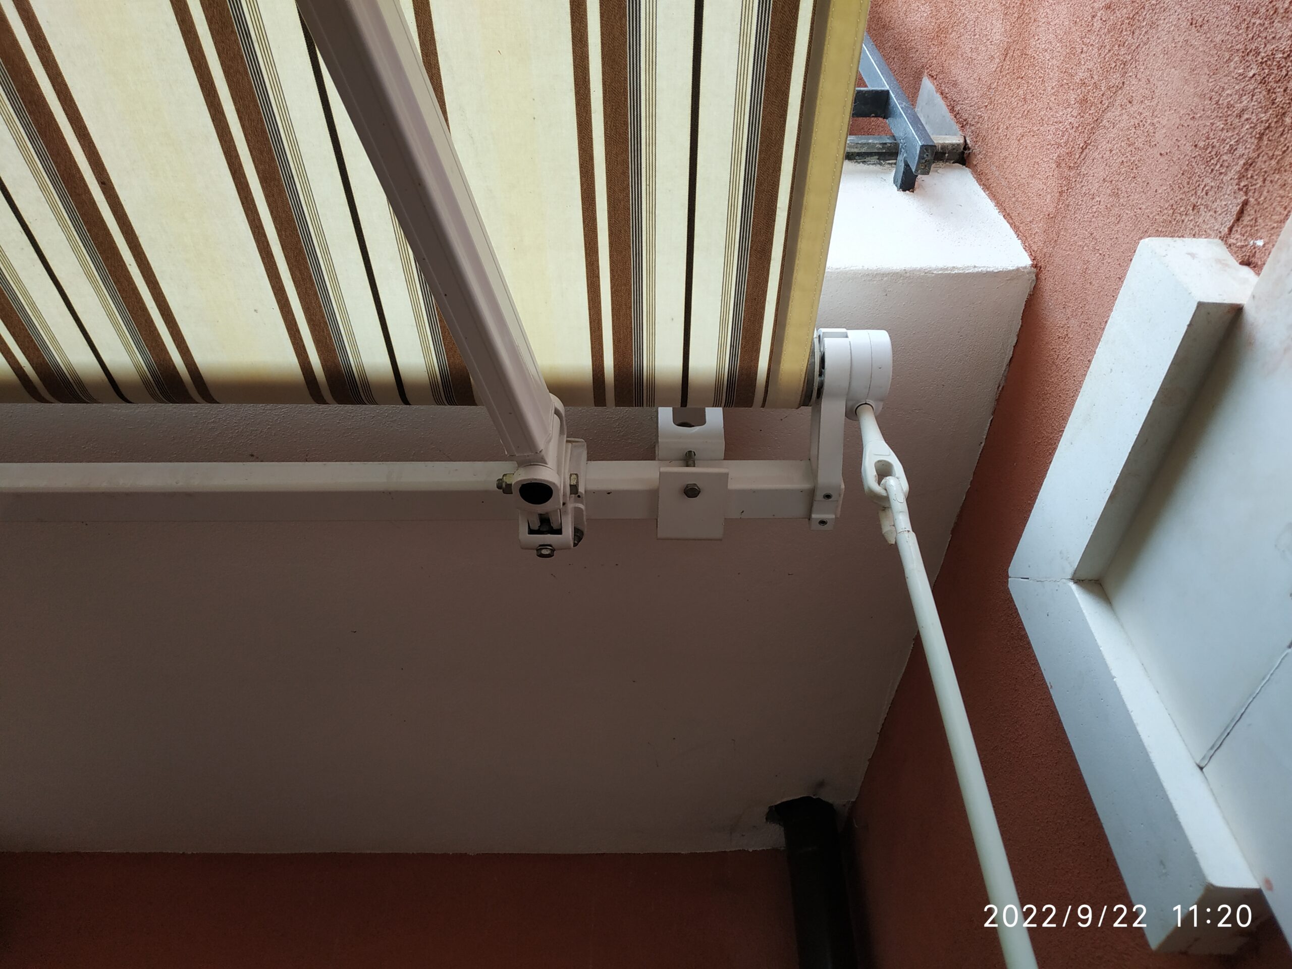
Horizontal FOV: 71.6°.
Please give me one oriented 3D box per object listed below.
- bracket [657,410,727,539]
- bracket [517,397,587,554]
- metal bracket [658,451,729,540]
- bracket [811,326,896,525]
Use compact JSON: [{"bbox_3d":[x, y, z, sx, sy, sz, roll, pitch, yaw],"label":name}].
[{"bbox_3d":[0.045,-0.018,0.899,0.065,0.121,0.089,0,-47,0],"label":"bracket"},{"bbox_3d":[-0.085,-0.003,0.858,0.062,0.117,0.118,0,-47,0],"label":"bracket"},{"bbox_3d":[0.044,0.006,0.874,0.064,0.057,0.087,0,-47,0],"label":"metal bracket"},{"bbox_3d":[0.190,-0.061,0.857,0.065,0.126,0.181,0,-47,0],"label":"bracket"}]

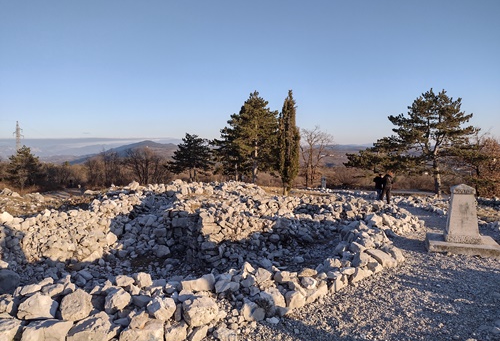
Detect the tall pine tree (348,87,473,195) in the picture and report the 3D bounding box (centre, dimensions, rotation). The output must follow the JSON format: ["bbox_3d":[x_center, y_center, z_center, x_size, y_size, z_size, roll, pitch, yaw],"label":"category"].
[{"bbox_3d":[11.523,-1.974,28.000,9.480,7.680,7.500,0,4,0],"label":"tall pine tree"}]

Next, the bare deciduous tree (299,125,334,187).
[{"bbox_3d":[6.404,-1.304,37.000,3.230,5.930,3.200,0,4,0],"label":"bare deciduous tree"}]

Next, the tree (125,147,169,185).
[{"bbox_3d":[-11.412,-0.331,43.000,4.850,4.410,4.500,0,4,0],"label":"tree"}]

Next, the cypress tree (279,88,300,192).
[{"bbox_3d":[2.905,-2.028,28.500,1.570,7.780,1.500,0,4,0],"label":"cypress tree"}]

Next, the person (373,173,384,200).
[{"bbox_3d":[7.428,0.952,22.500,0.620,1.560,0.450,1,4,15],"label":"person"}]

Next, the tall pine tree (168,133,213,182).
[{"bbox_3d":[-6.560,-1.268,43.000,4.850,5.620,4.600,0,4,0],"label":"tall pine tree"}]

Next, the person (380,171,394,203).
[{"bbox_3d":[7.347,0.912,20.800,0.600,1.770,0.550,3,5,40],"label":"person"}]

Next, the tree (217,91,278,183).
[{"bbox_3d":[-0.231,-2.954,36.000,5.720,8.680,5.500,0,4,0],"label":"tree"}]

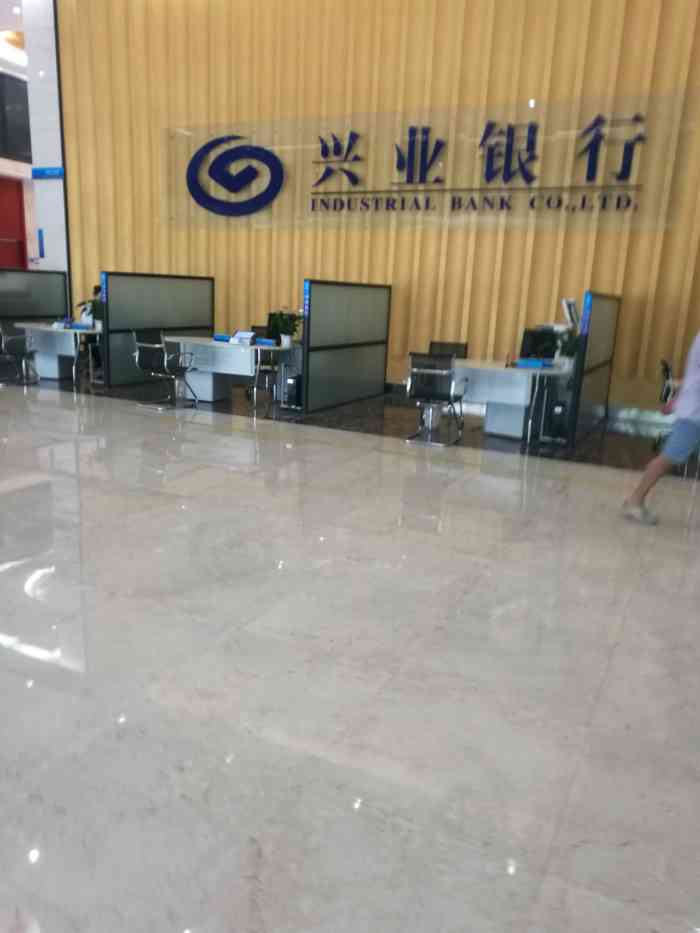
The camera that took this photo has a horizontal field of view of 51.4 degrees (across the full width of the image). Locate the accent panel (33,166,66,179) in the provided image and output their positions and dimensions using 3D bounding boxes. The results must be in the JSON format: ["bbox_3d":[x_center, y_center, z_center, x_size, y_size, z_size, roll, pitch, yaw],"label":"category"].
[{"bbox_3d":[-5.784,-5.602,13.896,0.842,0.189,0.054,9,15,25],"label":"accent panel"}]

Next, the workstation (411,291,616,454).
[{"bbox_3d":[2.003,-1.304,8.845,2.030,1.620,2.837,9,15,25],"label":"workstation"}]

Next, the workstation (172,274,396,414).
[{"bbox_3d":[-1.060,-1.853,10.515,2.538,1.620,2.459,9,15,25],"label":"workstation"}]

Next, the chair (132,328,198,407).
[{"bbox_3d":[-2.342,-1.259,9.264,0.583,0.929,0.616,13,17,37],"label":"chair"}]

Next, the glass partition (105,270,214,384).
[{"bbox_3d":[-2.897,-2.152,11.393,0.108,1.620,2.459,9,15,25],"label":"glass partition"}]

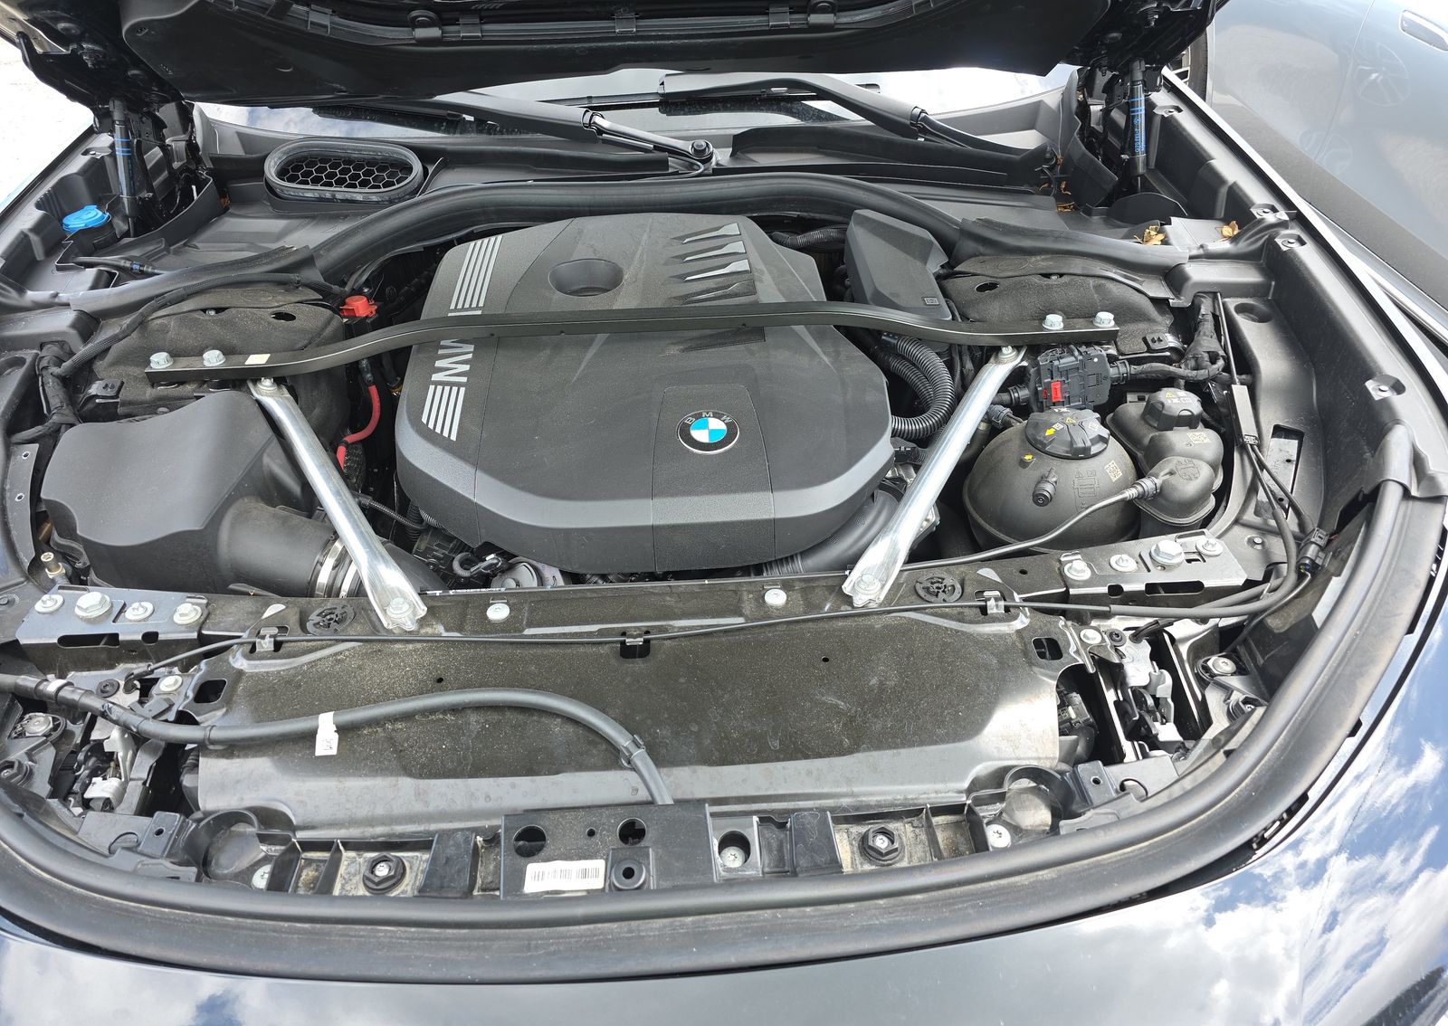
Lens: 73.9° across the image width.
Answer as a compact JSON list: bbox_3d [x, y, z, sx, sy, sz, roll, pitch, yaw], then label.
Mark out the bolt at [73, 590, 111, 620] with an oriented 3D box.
[{"bbox_3d":[-0.606,0.089,0.925,0.035,0.022,0.035,-3,42,-2],"label":"bolt"}]

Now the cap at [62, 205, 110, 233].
[{"bbox_3d":[-0.857,-0.396,1.293,0.063,0.022,0.060,-1,42,1],"label":"cap"}]

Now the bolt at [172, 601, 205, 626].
[{"bbox_3d":[-0.512,0.097,0.920,0.028,0.014,0.028,-3,42,-2],"label":"bolt"}]

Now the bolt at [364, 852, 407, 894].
[{"bbox_3d":[-0.279,0.297,0.792,0.035,0.020,0.035,-3,42,-2],"label":"bolt"}]

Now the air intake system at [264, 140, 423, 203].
[{"bbox_3d":[-0.539,-0.477,1.372,0.225,0.060,0.155,-3,42,-2],"label":"air intake system"}]

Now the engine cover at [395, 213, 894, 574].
[{"bbox_3d":[-0.102,-0.174,1.218,0.572,0.130,0.585,-3,42,-2],"label":"engine cover"}]

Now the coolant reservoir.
[{"bbox_3d":[0.374,-0.032,1.095,0.190,0.205,0.190,-3,42,-2],"label":"coolant reservoir"}]

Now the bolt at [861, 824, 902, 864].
[{"bbox_3d":[0.131,0.277,0.806,0.035,0.020,0.035,-3,42,-2],"label":"bolt"}]

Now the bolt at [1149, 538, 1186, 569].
[{"bbox_3d":[0.441,0.040,0.958,0.035,0.022,0.035,-3,42,-2],"label":"bolt"}]

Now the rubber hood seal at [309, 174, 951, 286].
[{"bbox_3d":[-0.108,-0.364,1.220,0.790,0.085,0.175,-3,38,-2],"label":"rubber hood seal"}]

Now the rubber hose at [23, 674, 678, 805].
[{"bbox_3d":[-0.350,0.196,0.865,0.605,0.090,0.085,3,42,5],"label":"rubber hose"}]

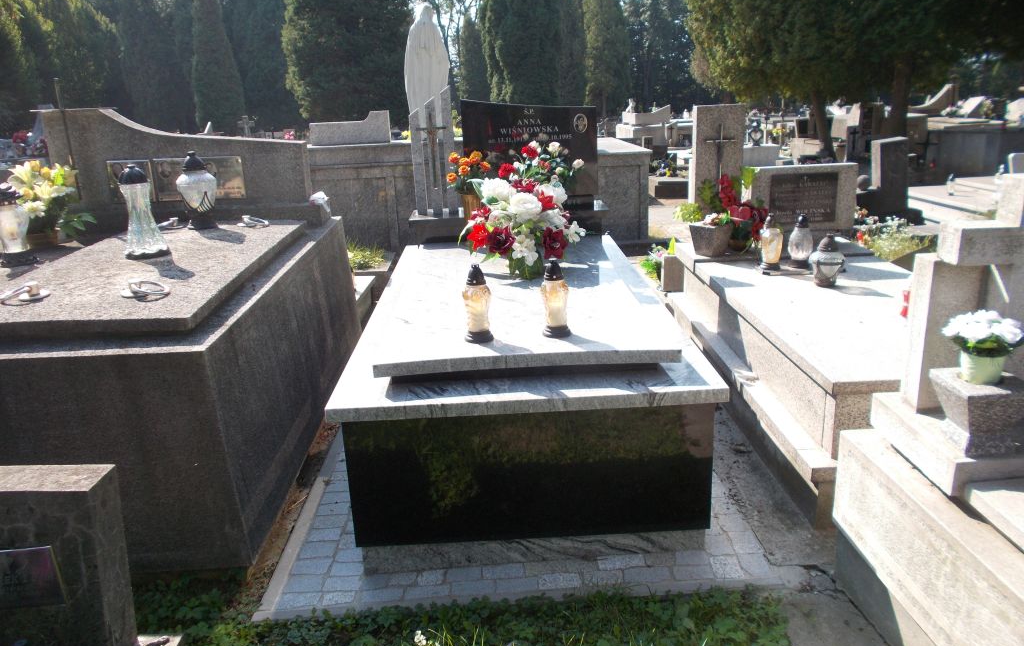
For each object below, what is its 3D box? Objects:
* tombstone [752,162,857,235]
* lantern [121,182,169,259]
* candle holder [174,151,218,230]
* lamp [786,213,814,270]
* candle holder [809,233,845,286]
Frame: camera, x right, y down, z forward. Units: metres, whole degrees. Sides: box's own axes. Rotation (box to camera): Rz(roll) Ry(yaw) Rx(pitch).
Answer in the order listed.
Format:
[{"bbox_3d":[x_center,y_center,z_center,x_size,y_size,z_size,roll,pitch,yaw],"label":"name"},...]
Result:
[{"bbox_3d":[1.746,-0.759,4.671,0.635,0.390,0.120,-3,17,-1],"label":"tombstone"},{"bbox_3d":[-1.669,-0.489,3.447,0.205,0.375,0.205,-3,17,-1],"label":"lantern"},{"bbox_3d":[-1.709,-0.715,4.128,0.218,0.398,0.218,-3,17,-1],"label":"candle holder"},{"bbox_3d":[1.379,-0.395,3.648,0.131,0.250,0.131,-3,17,-1],"label":"lamp"},{"bbox_3d":[1.533,-0.309,3.719,0.165,0.250,0.165,-3,17,-1],"label":"candle holder"}]

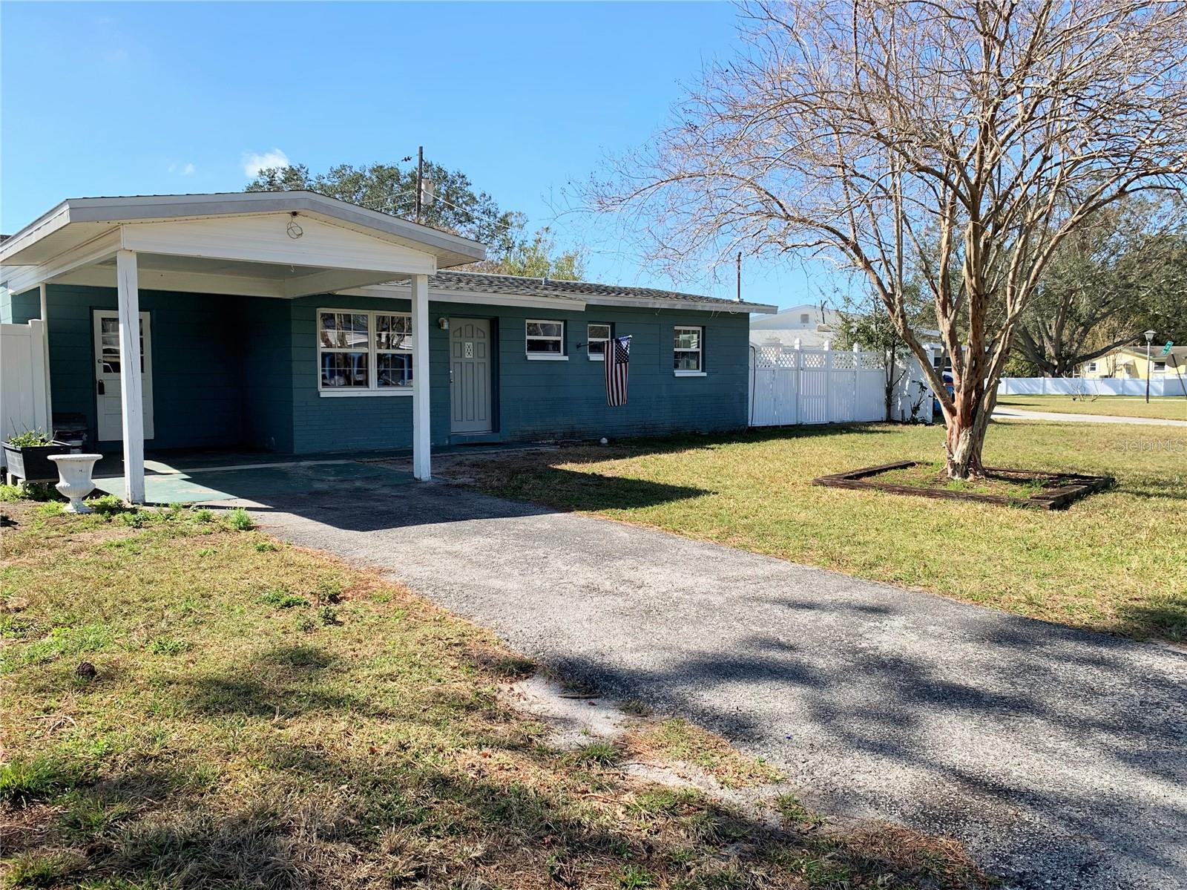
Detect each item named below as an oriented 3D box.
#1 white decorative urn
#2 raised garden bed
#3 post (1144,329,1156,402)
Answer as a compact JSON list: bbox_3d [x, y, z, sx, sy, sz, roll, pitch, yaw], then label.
[{"bbox_3d":[-4.710,0.342,8.100,0.430,0.510,0.430,0,5,0],"label":"white decorative urn"},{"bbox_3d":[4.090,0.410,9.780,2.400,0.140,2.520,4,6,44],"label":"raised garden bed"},{"bbox_3d":[26.700,-3.780,42.800,0.500,3.480,0.500,0,5,0],"label":"post"}]

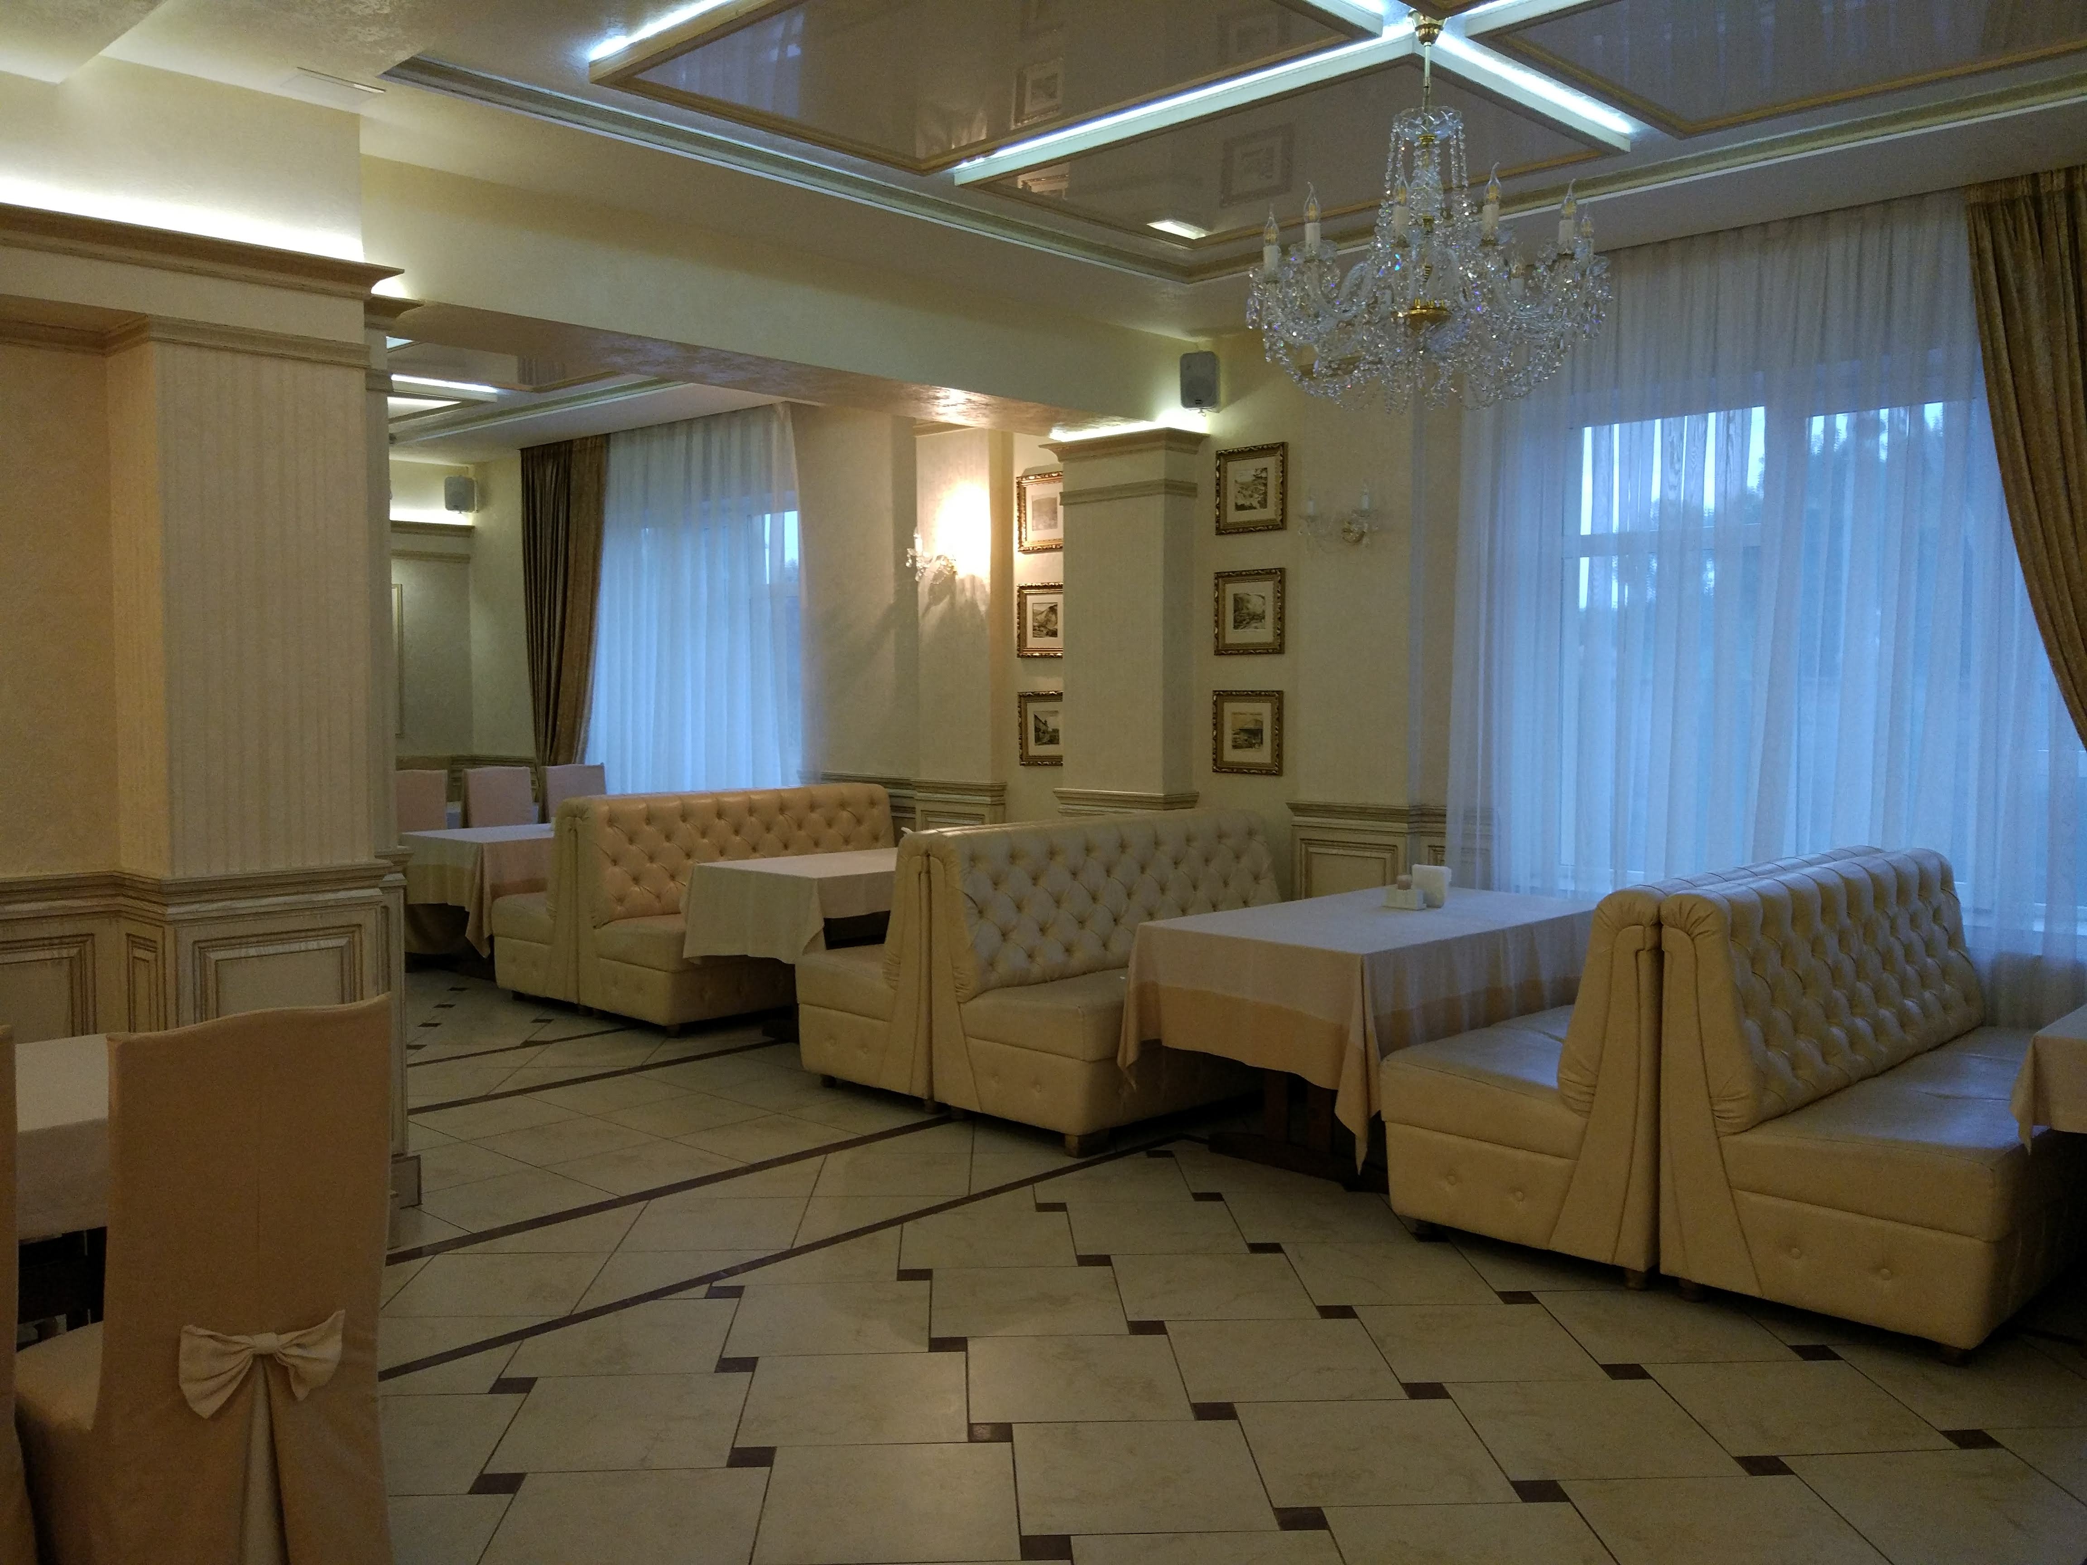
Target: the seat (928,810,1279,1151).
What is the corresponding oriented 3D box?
[{"bbox_3d":[0.472,0.644,6.142,0.713,1.004,1.698,3,4,44],"label":"seat"}]

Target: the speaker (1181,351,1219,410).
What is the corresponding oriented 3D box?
[{"bbox_3d":[0.658,-1.684,7.057,0.157,0.238,0.155,1,3,25],"label":"speaker"}]

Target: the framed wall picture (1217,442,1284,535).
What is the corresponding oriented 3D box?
[{"bbox_3d":[0.882,-1.231,7.108,0.367,0.360,0.044,3,4,43],"label":"framed wall picture"}]

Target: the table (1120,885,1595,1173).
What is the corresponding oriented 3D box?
[{"bbox_3d":[1.104,0.799,5.569,0.882,0.742,1.492,3,4,43],"label":"table"}]

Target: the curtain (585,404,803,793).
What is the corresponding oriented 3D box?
[{"bbox_3d":[-2.056,-0.570,9.771,2.147,2.978,0.136,3,4,43],"label":"curtain"}]

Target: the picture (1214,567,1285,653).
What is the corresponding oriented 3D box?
[{"bbox_3d":[0.868,-0.723,7.182,0.369,0.355,0.032,3,4,43],"label":"picture"}]

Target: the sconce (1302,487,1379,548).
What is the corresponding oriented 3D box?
[{"bbox_3d":[1.157,-1.027,6.558,0.320,0.247,0.179,3,4,43],"label":"sconce"}]

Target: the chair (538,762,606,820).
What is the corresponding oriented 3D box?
[{"bbox_3d":[-2.647,0.424,9.868,0.485,1.035,0.412,3,4,43],"label":"chair"}]

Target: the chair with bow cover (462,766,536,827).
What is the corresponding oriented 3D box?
[{"bbox_3d":[-2.980,0.445,9.517,0.485,1.032,0.412,3,4,43],"label":"chair with bow cover"}]

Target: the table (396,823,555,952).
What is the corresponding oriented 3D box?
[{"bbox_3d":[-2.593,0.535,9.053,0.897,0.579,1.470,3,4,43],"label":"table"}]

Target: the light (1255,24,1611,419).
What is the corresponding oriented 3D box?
[{"bbox_3d":[0.892,-1.337,3.934,0.857,0.875,0.857,3,4,43],"label":"light"}]

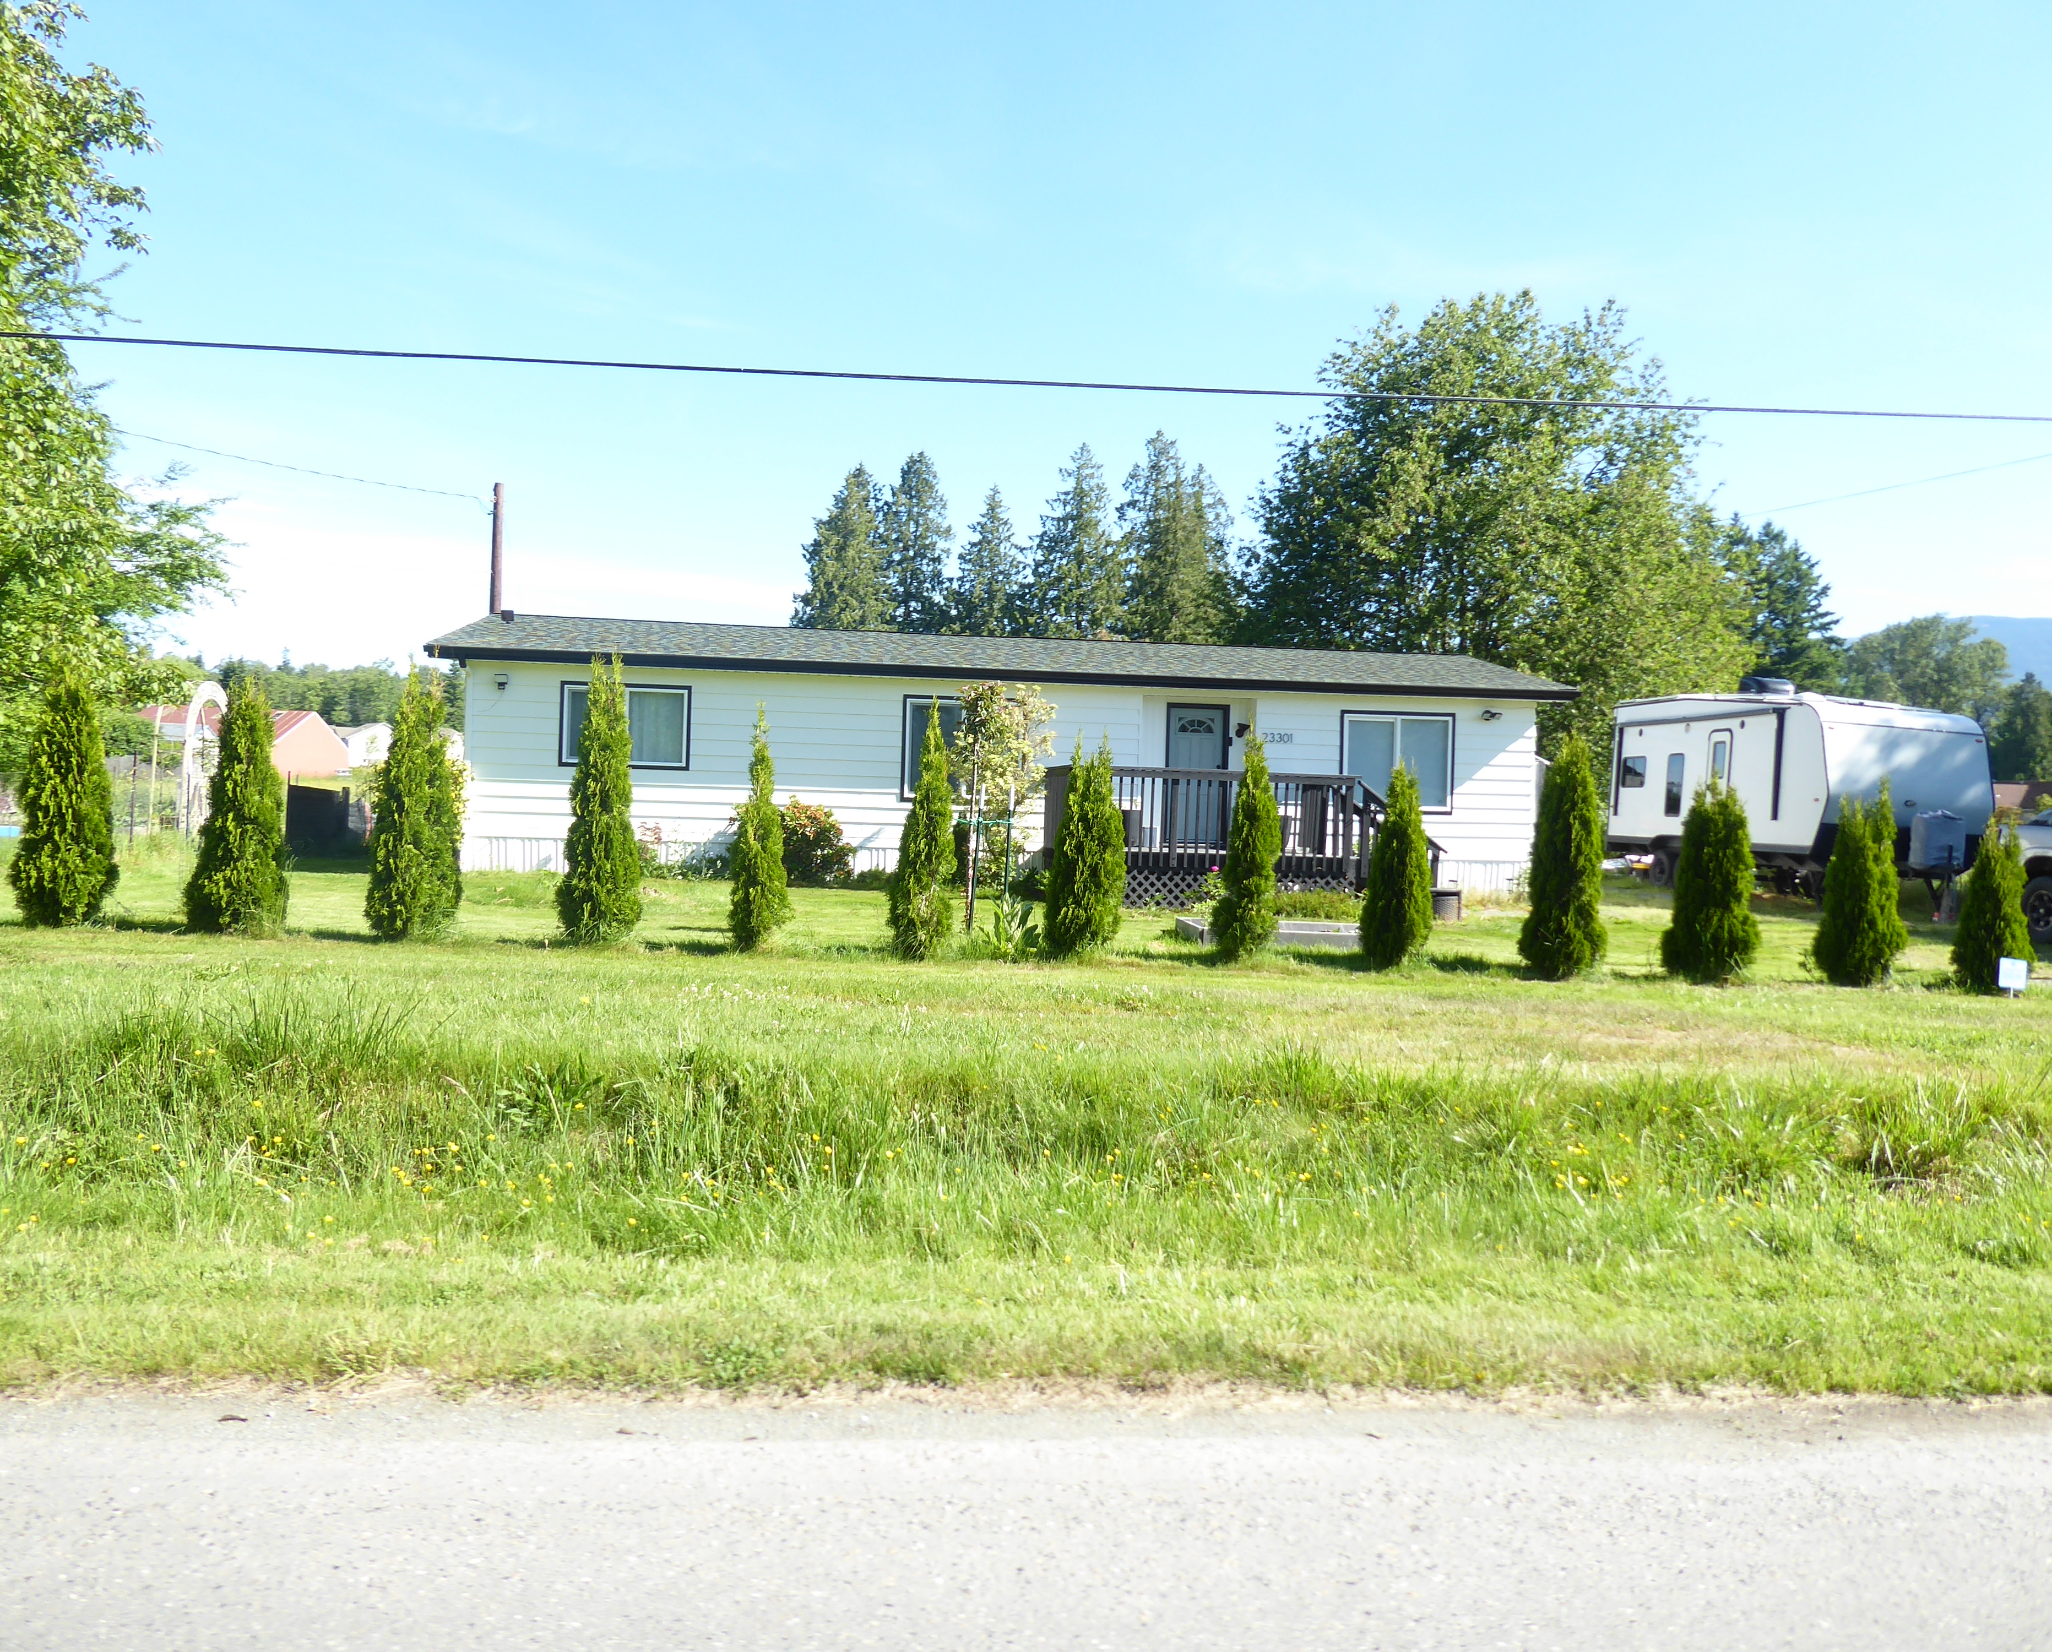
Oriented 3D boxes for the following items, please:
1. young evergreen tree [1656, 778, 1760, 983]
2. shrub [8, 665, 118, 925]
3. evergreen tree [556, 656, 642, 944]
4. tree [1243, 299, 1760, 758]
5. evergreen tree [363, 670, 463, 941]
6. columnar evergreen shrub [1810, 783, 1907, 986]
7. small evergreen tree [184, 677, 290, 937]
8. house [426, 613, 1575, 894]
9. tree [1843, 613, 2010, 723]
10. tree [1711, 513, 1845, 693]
[{"bbox_3d":[6.579,0.538,15.300,0.960,1.953,0.960,2,1,0],"label":"young evergreen tree"},{"bbox_3d":[-8.905,-0.294,14.700,1.002,2.417,1.002,2,1,0],"label":"shrub"},{"bbox_3d":[-4.019,-0.243,14.950,0.809,2.701,0.809,2,1,0],"label":"evergreen tree"},{"bbox_3d":[11.800,-6.211,40.000,12.600,14.300,11.800,2,1,0],"label":"tree"},{"bbox_3d":[-5.009,-0.169,13.006,0.802,2.209,0.802,2,1,-7],"label":"evergreen tree"},{"bbox_3d":[7.082,0.505,13.540,0.820,1.699,0.820,2,1,-7],"label":"columnar evergreen shrub"},{"bbox_3d":[-6.429,-0.161,12.934,0.840,2.099,0.840,2,1,-7],"label":"small evergreen tree"},{"bbox_3d":[-0.480,-1.188,25.193,15.520,3.769,7.969,2,1,-7],"label":"house"},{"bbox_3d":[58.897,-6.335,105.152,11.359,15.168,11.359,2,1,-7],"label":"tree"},{"bbox_3d":[32.000,-6.165,68.000,6.000,14.200,6.000,2,1,0],"label":"tree"}]

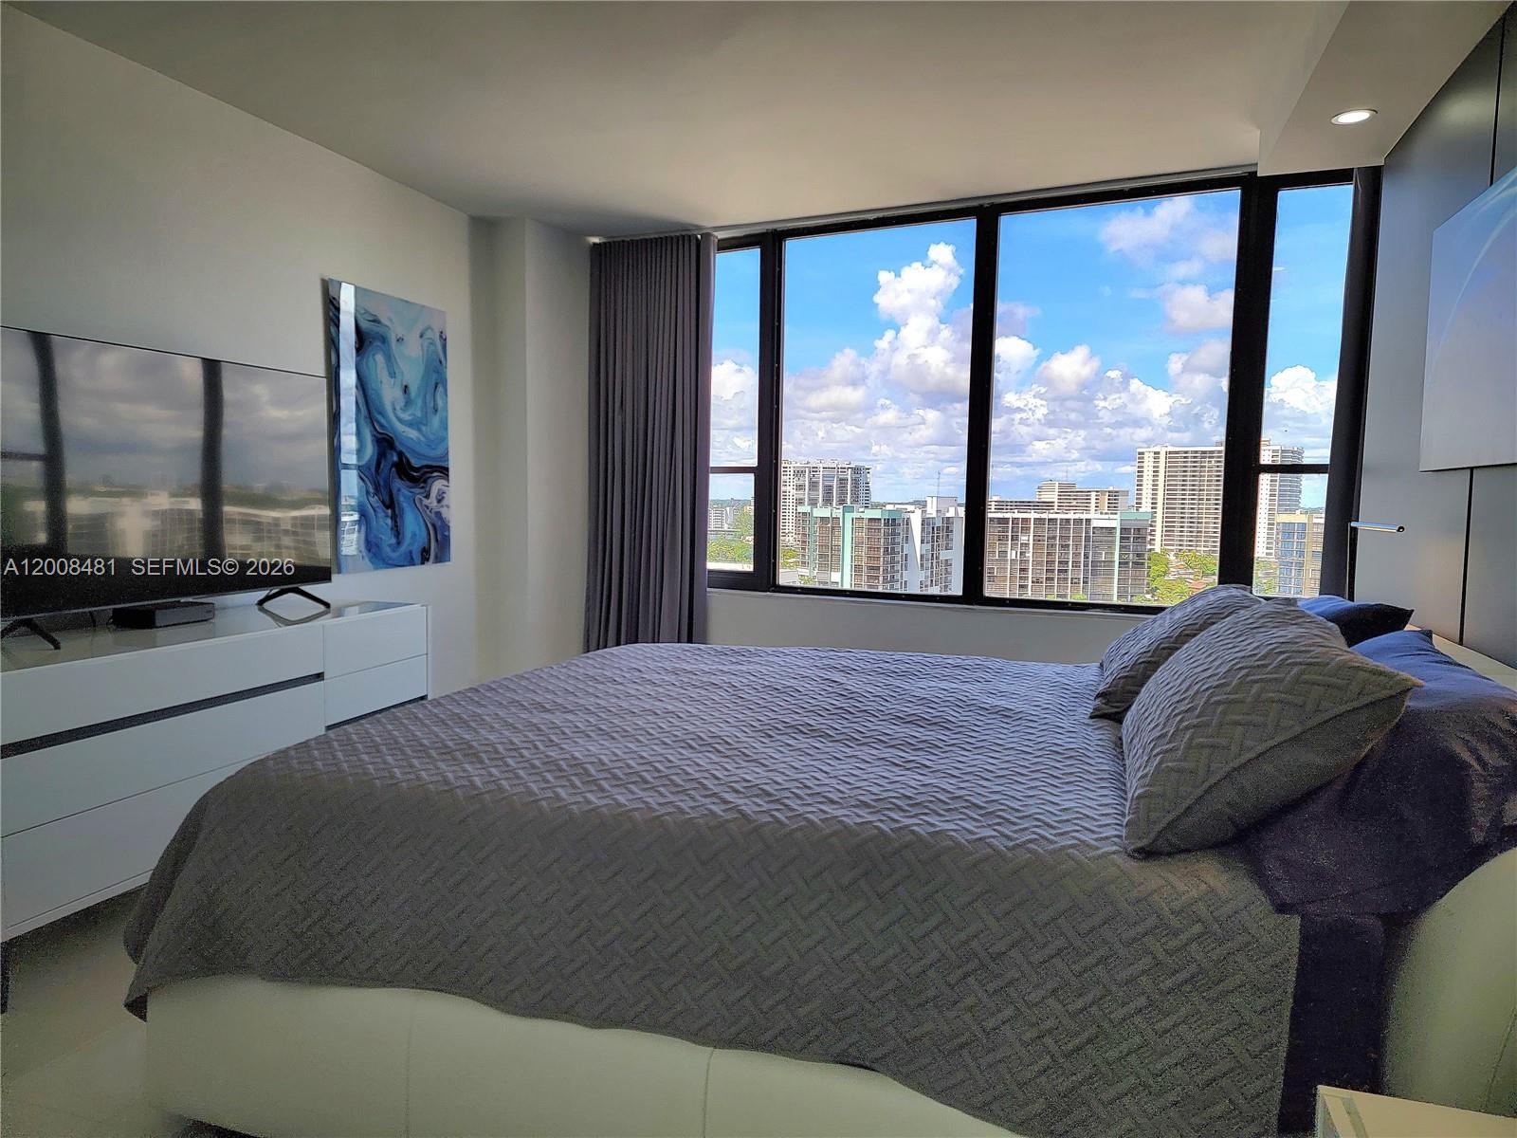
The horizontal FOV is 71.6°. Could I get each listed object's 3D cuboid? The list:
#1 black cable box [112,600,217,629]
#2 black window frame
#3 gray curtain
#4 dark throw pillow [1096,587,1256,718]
[{"bbox_3d":[-1.801,0.138,3.203,0.150,0.056,0.220,2,4,18],"label":"black cable box"},{"bbox_3d":[0.939,-0.690,4.501,2.922,1.706,0.100,3,4,25],"label":"black window frame"},{"bbox_3d":[-0.538,-0.401,5.158,0.698,2.395,0.140,3,4,25],"label":"gray curtain"},{"bbox_3d":[1.202,0.225,3.169,0.490,0.200,0.860,-42,-9,16],"label":"dark throw pillow"}]

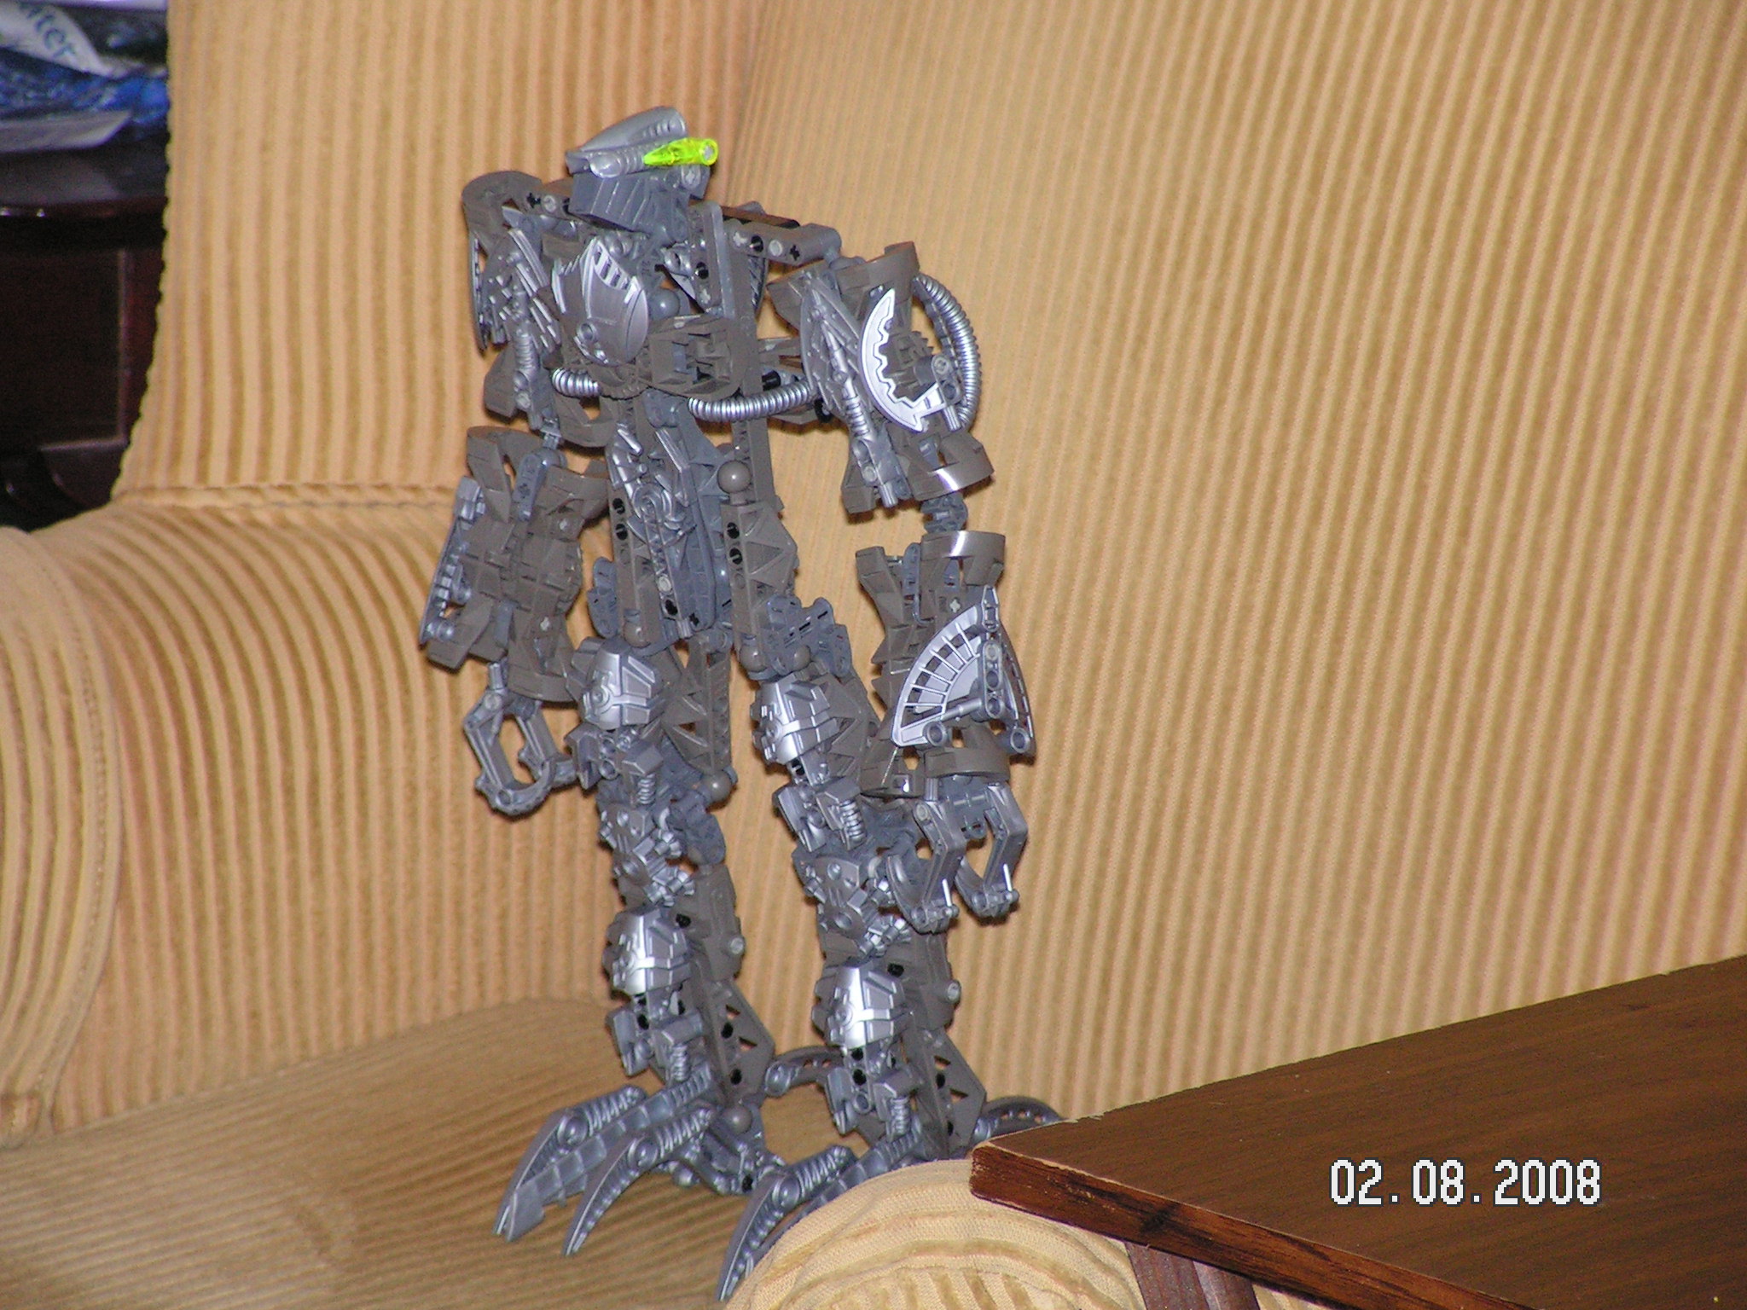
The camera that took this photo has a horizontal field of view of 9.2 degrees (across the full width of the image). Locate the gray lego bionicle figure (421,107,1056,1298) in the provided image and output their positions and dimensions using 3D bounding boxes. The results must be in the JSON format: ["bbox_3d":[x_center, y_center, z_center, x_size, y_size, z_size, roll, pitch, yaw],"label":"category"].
[{"bbox_3d":[-0.035,0.004,3.230,0.148,0.352,0.210,-15,20,-41],"label":"gray lego bionicle figure"}]

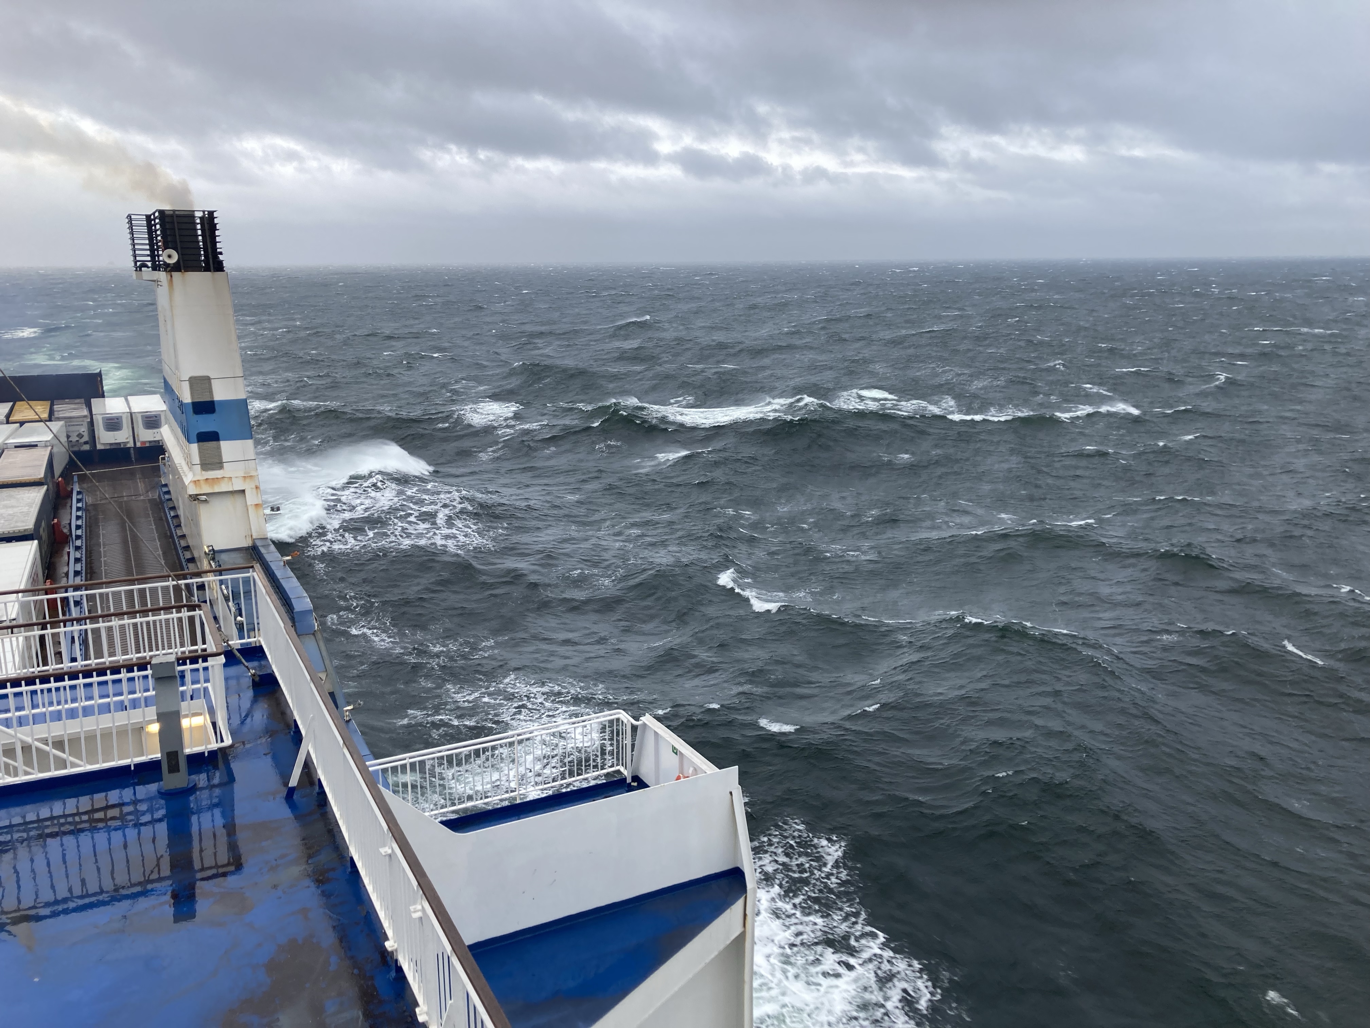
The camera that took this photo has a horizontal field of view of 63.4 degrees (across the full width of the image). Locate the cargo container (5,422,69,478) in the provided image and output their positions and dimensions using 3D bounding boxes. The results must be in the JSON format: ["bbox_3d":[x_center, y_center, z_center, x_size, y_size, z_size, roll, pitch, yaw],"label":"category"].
[{"bbox_3d":[-44.350,-4.320,76.200,2.530,2.700,12.900,-7,13,-24],"label":"cargo container"}]

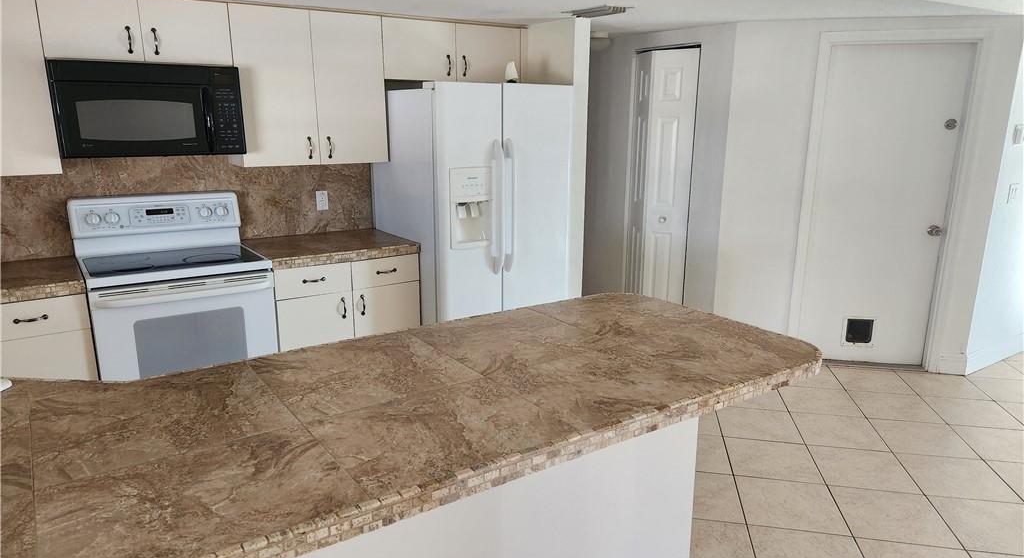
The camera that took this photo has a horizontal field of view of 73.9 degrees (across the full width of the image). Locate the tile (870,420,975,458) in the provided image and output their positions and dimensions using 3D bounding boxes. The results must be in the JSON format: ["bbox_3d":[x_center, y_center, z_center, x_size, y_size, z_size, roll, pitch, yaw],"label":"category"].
[{"bbox_3d":[2.120,0.824,3.522,0.396,0.010,0.396,3,14,11],"label":"tile"}]

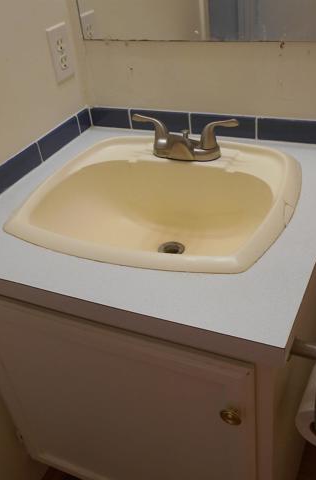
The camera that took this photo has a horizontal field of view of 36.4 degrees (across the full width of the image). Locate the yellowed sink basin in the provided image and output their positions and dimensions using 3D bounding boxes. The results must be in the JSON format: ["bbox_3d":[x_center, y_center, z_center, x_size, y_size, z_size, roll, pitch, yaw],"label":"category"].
[{"bbox_3d":[0.004,-0.027,0.936,0.505,0.178,0.428,10,39,25],"label":"yellowed sink basin"}]

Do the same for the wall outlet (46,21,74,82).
[{"bbox_3d":[-0.219,-0.416,1.075,0.008,0.114,0.070,10,39,25],"label":"wall outlet"}]

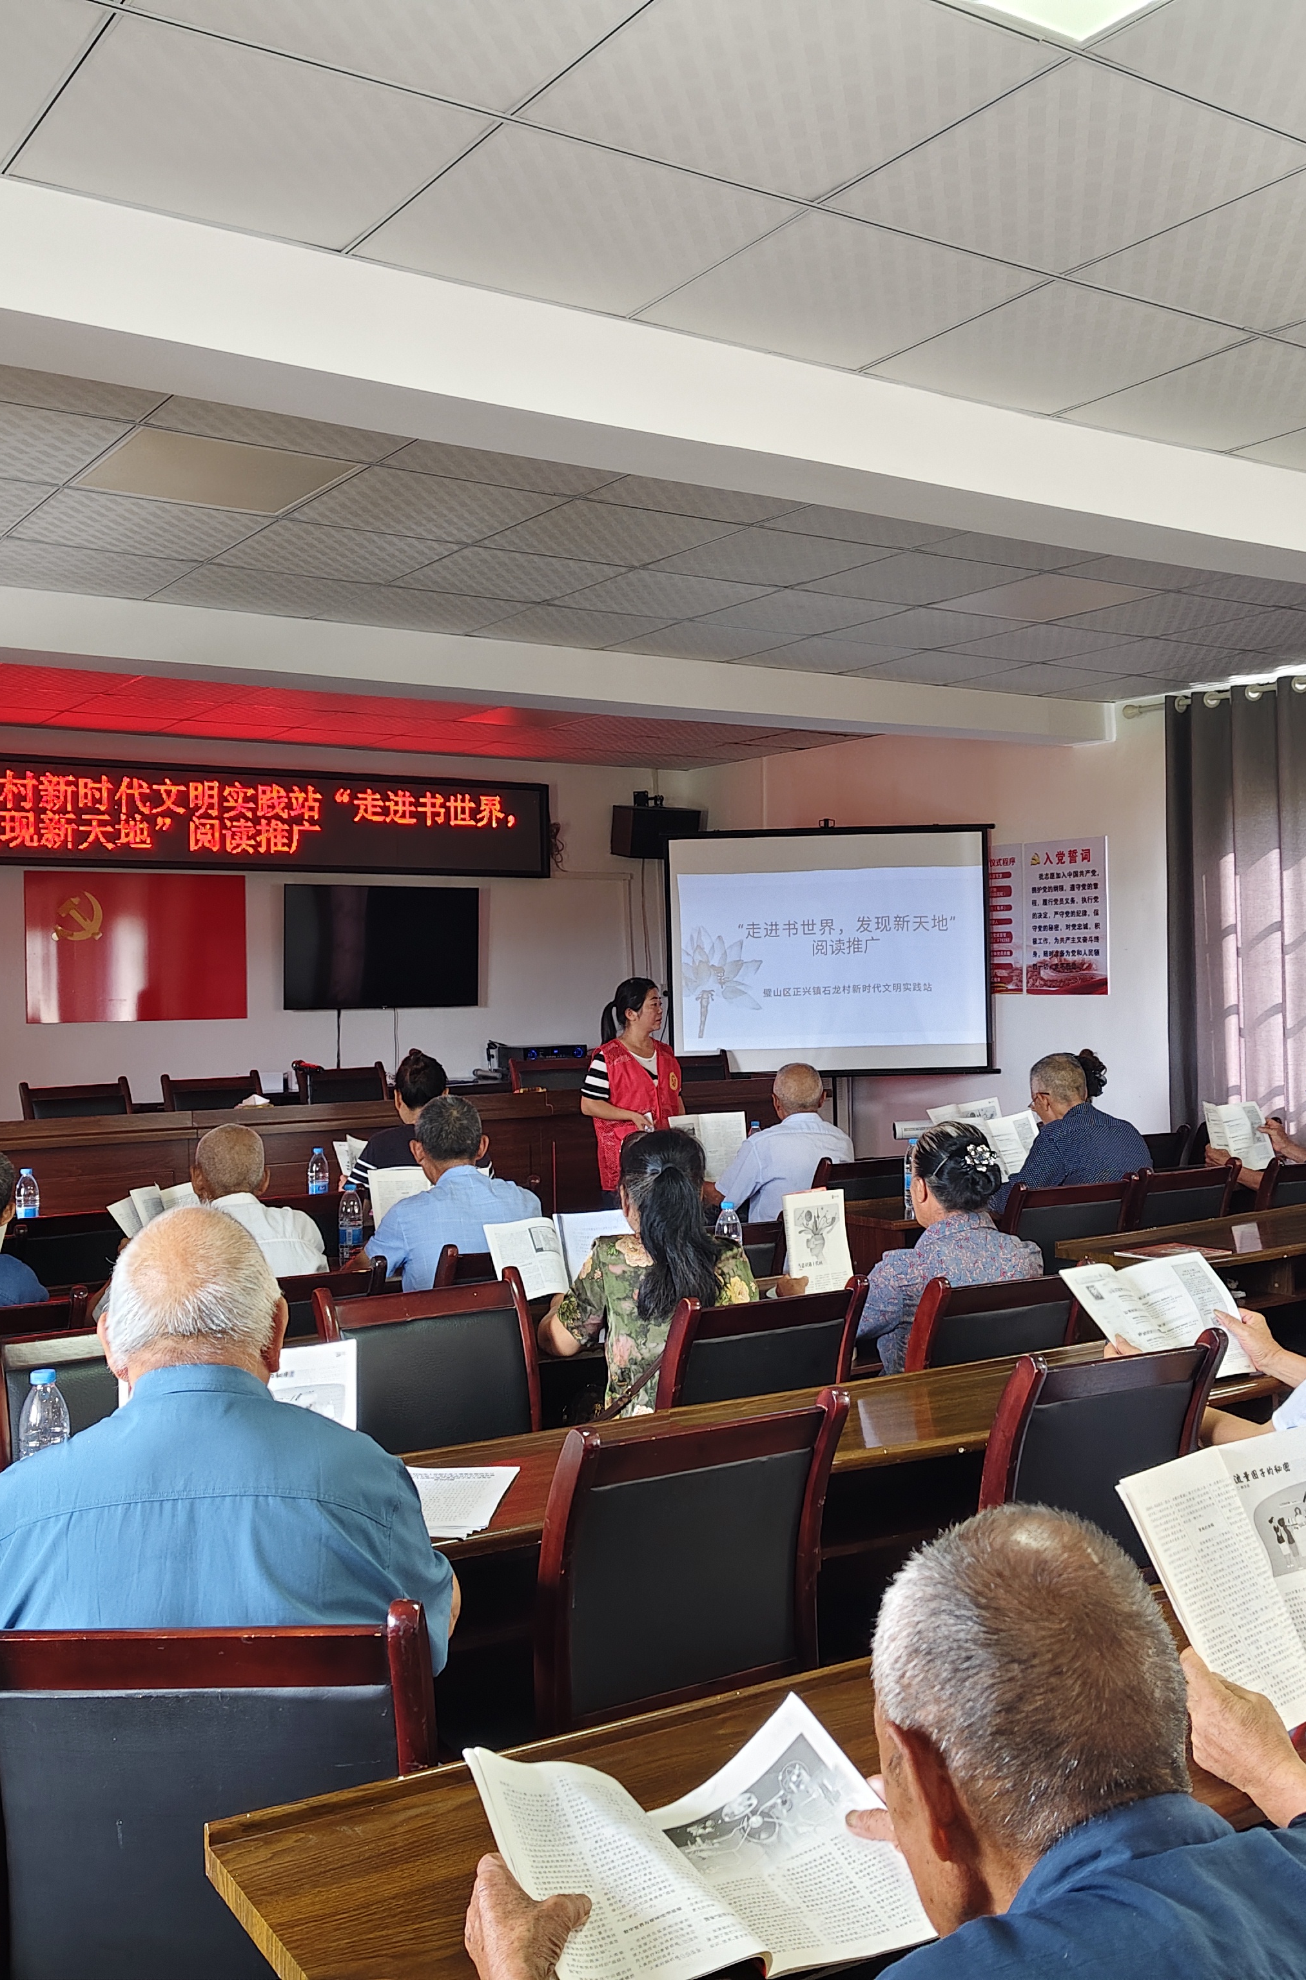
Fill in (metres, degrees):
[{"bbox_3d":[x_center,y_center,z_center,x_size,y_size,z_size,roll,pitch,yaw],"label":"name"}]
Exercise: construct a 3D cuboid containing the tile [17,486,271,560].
[{"bbox_3d":[-1.469,-1.325,5.233,0.605,0.020,0.605,-1,0,-34],"label":"tile"}]

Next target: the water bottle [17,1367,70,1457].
[{"bbox_3d":[-0.794,0.606,2.392,0.065,0.225,0.065,-1,0,-34],"label":"water bottle"}]

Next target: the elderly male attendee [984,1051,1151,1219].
[{"bbox_3d":[1.216,0.805,5.598,0.500,1.200,0.700,-1,0,-38],"label":"elderly male attendee"}]

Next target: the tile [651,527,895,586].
[{"bbox_3d":[0.377,-1.366,5.769,0.609,0.015,0.609,-1,0,-34],"label":"tile"}]

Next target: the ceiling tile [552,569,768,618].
[{"bbox_3d":[0.047,-1.356,6.229,0.601,0.020,0.601,-1,0,-34],"label":"ceiling tile"}]

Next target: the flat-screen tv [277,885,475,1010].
[{"bbox_3d":[-1.559,-0.241,10.523,1.225,0.700,0.070,-1,0,-34],"label":"flat-screen tv"}]

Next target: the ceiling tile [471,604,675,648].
[{"bbox_3d":[-0.291,-1.347,6.765,0.609,0.015,0.577,-1,0,-34],"label":"ceiling tile"}]

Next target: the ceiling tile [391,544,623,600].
[{"bbox_3d":[-0.445,-1.323,5.817,0.595,0.015,0.595,-1,0,-34],"label":"ceiling tile"}]

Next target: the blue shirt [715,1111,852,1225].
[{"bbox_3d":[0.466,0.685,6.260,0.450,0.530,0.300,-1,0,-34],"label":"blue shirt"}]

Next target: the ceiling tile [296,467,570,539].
[{"bbox_3d":[-0.651,-1.391,5.237,0.618,0.020,0.618,-1,0,-34],"label":"ceiling tile"}]

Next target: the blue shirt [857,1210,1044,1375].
[{"bbox_3d":[0.636,0.759,3.969,0.440,0.560,0.340,-1,0,-34],"label":"blue shirt"}]

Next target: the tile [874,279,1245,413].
[{"bbox_3d":[0.862,-1.369,3.932,0.605,0.020,0.605,-1,0,-34],"label":"tile"}]

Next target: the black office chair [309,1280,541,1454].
[{"bbox_3d":[-0.554,1.030,3.756,0.470,0.900,0.550,-1,0,-30],"label":"black office chair"}]

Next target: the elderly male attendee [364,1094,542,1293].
[{"bbox_3d":[-0.556,0.860,4.406,0.520,1.215,0.750,-1,0,-38],"label":"elderly male attendee"}]

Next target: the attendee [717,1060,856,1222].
[{"bbox_3d":[0.425,0.835,6.205,0.480,1.180,0.700,-1,0,-32],"label":"attendee"}]

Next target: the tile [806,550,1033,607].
[{"bbox_3d":[0.912,-1.415,6.284,0.618,0.020,0.618,-1,0,-34],"label":"tile"}]

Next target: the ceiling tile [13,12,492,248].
[{"bbox_3d":[-0.633,-1.327,2.864,0.595,0.015,0.579,-1,0,-34],"label":"ceiling tile"}]

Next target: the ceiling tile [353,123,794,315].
[{"bbox_3d":[-0.145,-1.402,3.355,0.618,0.020,0.599,-1,0,-34],"label":"ceiling tile"}]

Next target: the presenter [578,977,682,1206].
[{"bbox_3d":[-0.068,0.714,7.240,0.420,1.537,0.290,-1,0,-38],"label":"presenter"}]

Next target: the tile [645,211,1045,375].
[{"bbox_3d":[0.363,-1.344,3.533,0.595,0.015,0.579,-1,0,-34],"label":"tile"}]

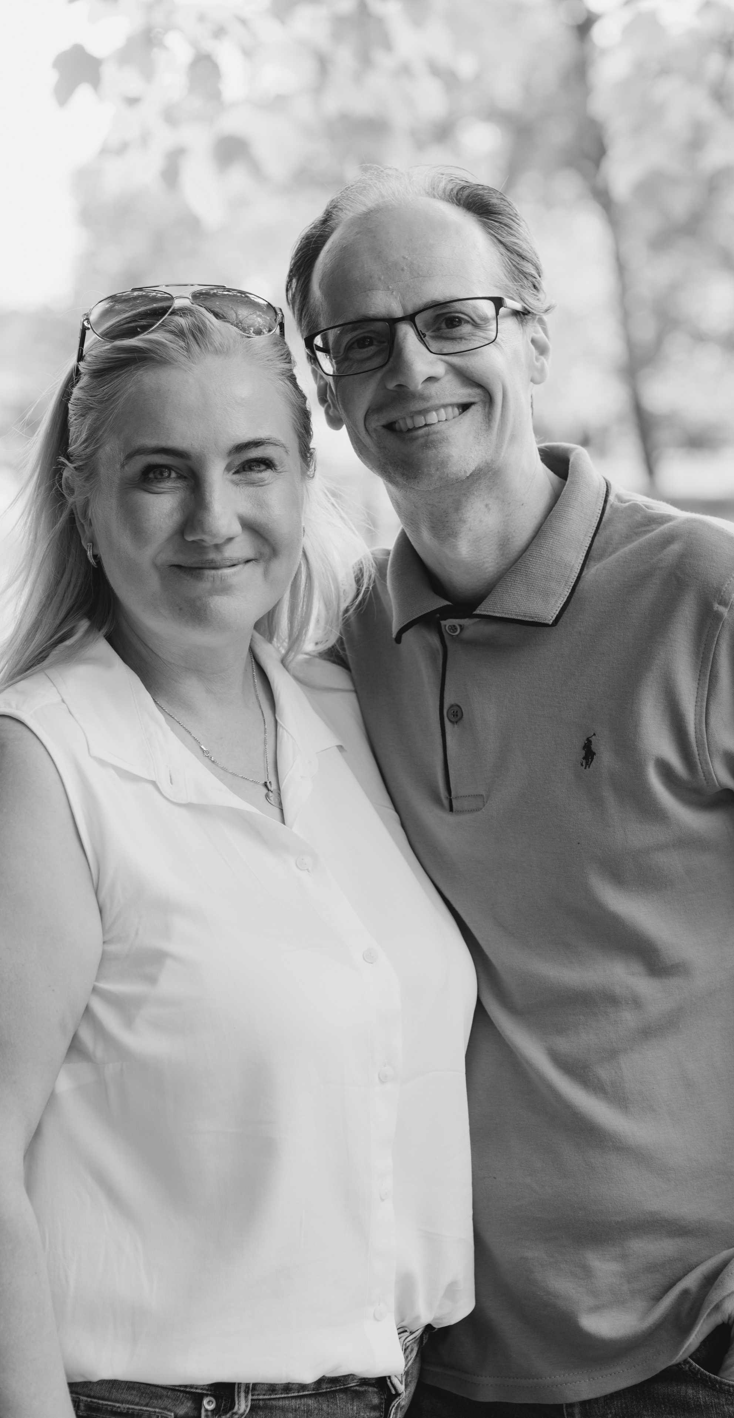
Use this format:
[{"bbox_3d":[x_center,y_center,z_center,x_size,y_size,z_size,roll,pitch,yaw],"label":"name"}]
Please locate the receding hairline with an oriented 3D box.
[{"bbox_3d":[0.031,-0.311,2.355,0.145,0.100,0.085,-12,-5,2],"label":"receding hairline"}]

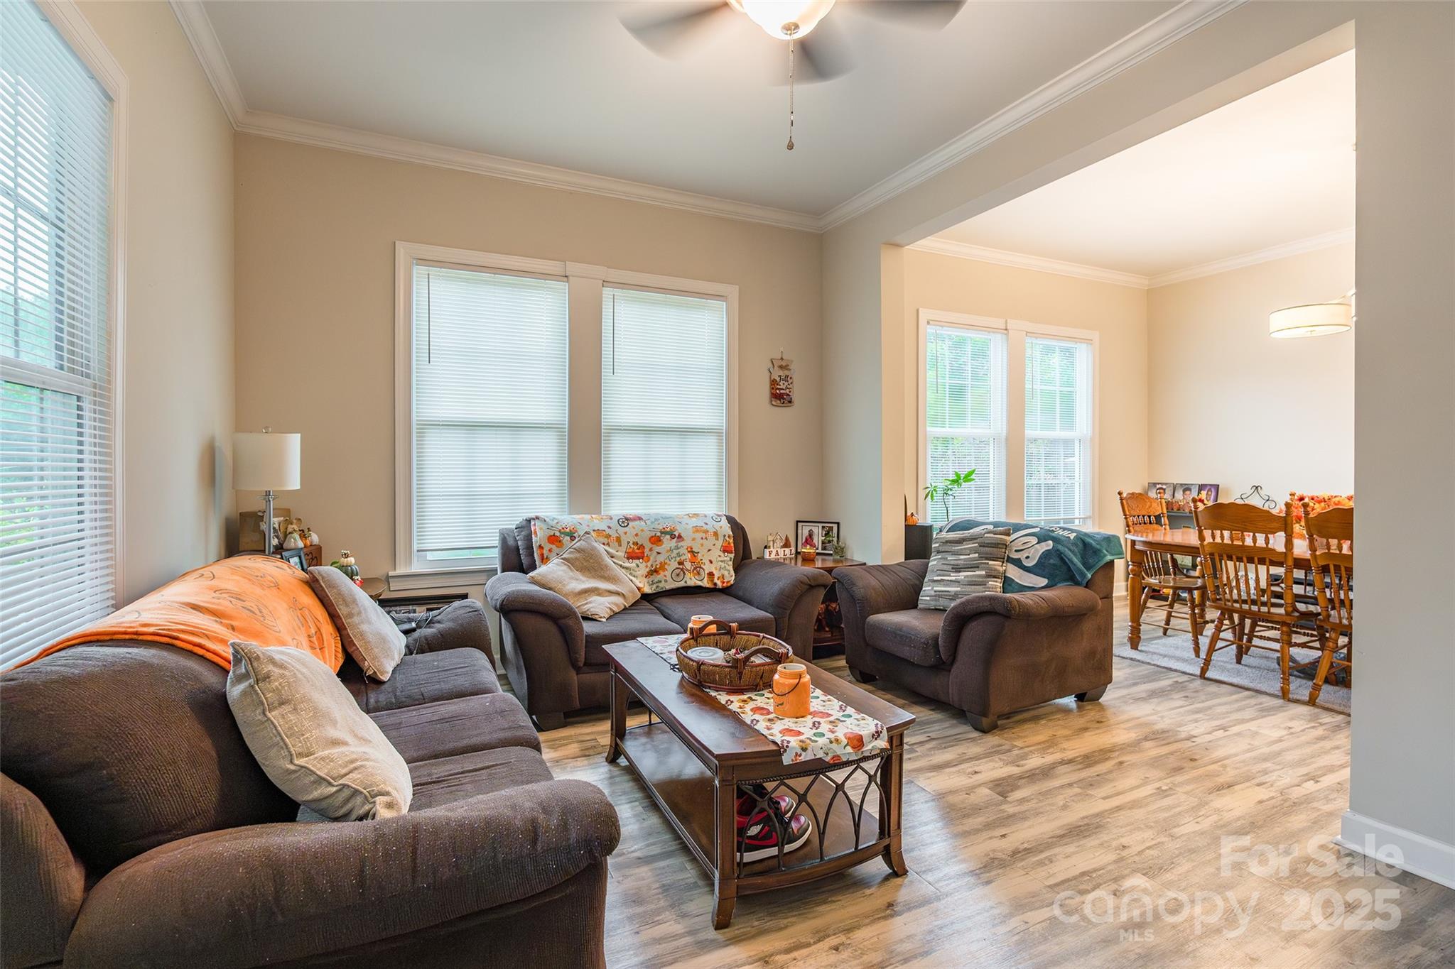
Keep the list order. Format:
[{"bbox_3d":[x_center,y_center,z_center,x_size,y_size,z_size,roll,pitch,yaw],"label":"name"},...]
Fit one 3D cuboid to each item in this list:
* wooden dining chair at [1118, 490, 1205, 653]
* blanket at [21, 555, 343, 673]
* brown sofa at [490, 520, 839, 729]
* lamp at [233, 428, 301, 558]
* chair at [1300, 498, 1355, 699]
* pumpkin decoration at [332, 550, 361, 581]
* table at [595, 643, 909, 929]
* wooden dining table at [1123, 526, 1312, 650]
[{"bbox_3d":[3.216,0.592,4.580,0.492,1.062,0.612,-1,1,-25],"label":"wooden dining chair"},{"bbox_3d":[-1.247,0.421,1.556,0.492,0.384,0.936,-1,1,-25],"label":"blanket"},{"bbox_3d":[-0.393,0.662,3.701,1.836,0.960,0.948,-1,1,-25],"label":"brown sofa"},{"bbox_3d":[-2.151,0.120,3.024,0.258,0.775,0.258,-1,1,-25],"label":"lamp"},{"bbox_3d":[3.312,0.613,3.248,0.594,1.062,0.492,-1,1,-25],"label":"chair"},{"bbox_3d":[-1.952,0.432,3.320,0.138,0.166,0.126,-1,1,-25],"label":"pumpkin decoration"},{"bbox_3d":[0.015,0.937,2.383,0.668,0.450,1.242,-1,1,-25],"label":"table"},{"bbox_3d":[3.512,0.753,3.807,1.176,0.763,2.220,-1,1,-25],"label":"wooden dining table"}]

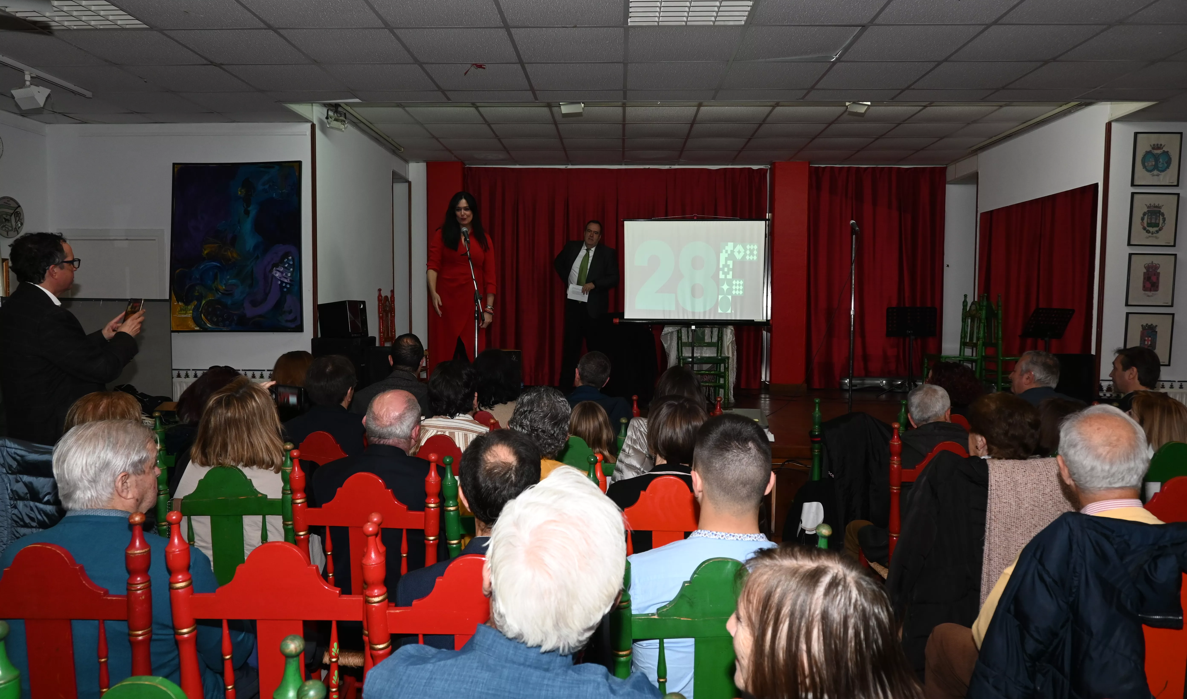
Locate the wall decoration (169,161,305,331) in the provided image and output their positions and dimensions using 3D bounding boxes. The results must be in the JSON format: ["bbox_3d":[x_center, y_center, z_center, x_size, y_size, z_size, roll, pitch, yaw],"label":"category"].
[{"bbox_3d":[-2.805,-0.801,6.239,1.050,1.330,0.040,1,3,2],"label":"wall decoration"}]

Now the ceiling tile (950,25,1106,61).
[{"bbox_3d":[2.277,-1.628,4.194,0.600,0.020,0.600,0,3,2],"label":"ceiling tile"}]

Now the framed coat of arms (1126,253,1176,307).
[{"bbox_3d":[4.235,-0.524,6.020,0.355,0.397,0.025,1,3,2],"label":"framed coat of arms"}]

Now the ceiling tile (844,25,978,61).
[{"bbox_3d":[1.677,-1.633,4.215,0.600,0.020,0.600,0,3,2],"label":"ceiling tile"}]

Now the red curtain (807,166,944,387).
[{"bbox_3d":[3.192,-0.795,8.948,1.540,2.480,0.140,0,3,2],"label":"red curtain"}]

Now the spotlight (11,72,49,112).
[{"bbox_3d":[-3.380,-1.552,4.765,0.175,0.215,0.130,2,-6,21],"label":"spotlight"}]

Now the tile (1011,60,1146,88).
[{"bbox_3d":[2.898,-1.659,4.771,0.600,0.020,0.600,0,3,2],"label":"tile"}]

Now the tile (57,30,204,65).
[{"bbox_3d":[-2.521,-1.668,4.363,0.600,0.025,0.600,1,3,2],"label":"tile"}]

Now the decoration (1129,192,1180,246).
[{"bbox_3d":[4.234,-0.979,5.993,0.355,0.397,0.025,1,3,2],"label":"decoration"}]

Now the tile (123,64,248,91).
[{"bbox_3d":[-2.501,-1.701,4.955,0.595,0.020,0.595,0,3,2],"label":"tile"}]

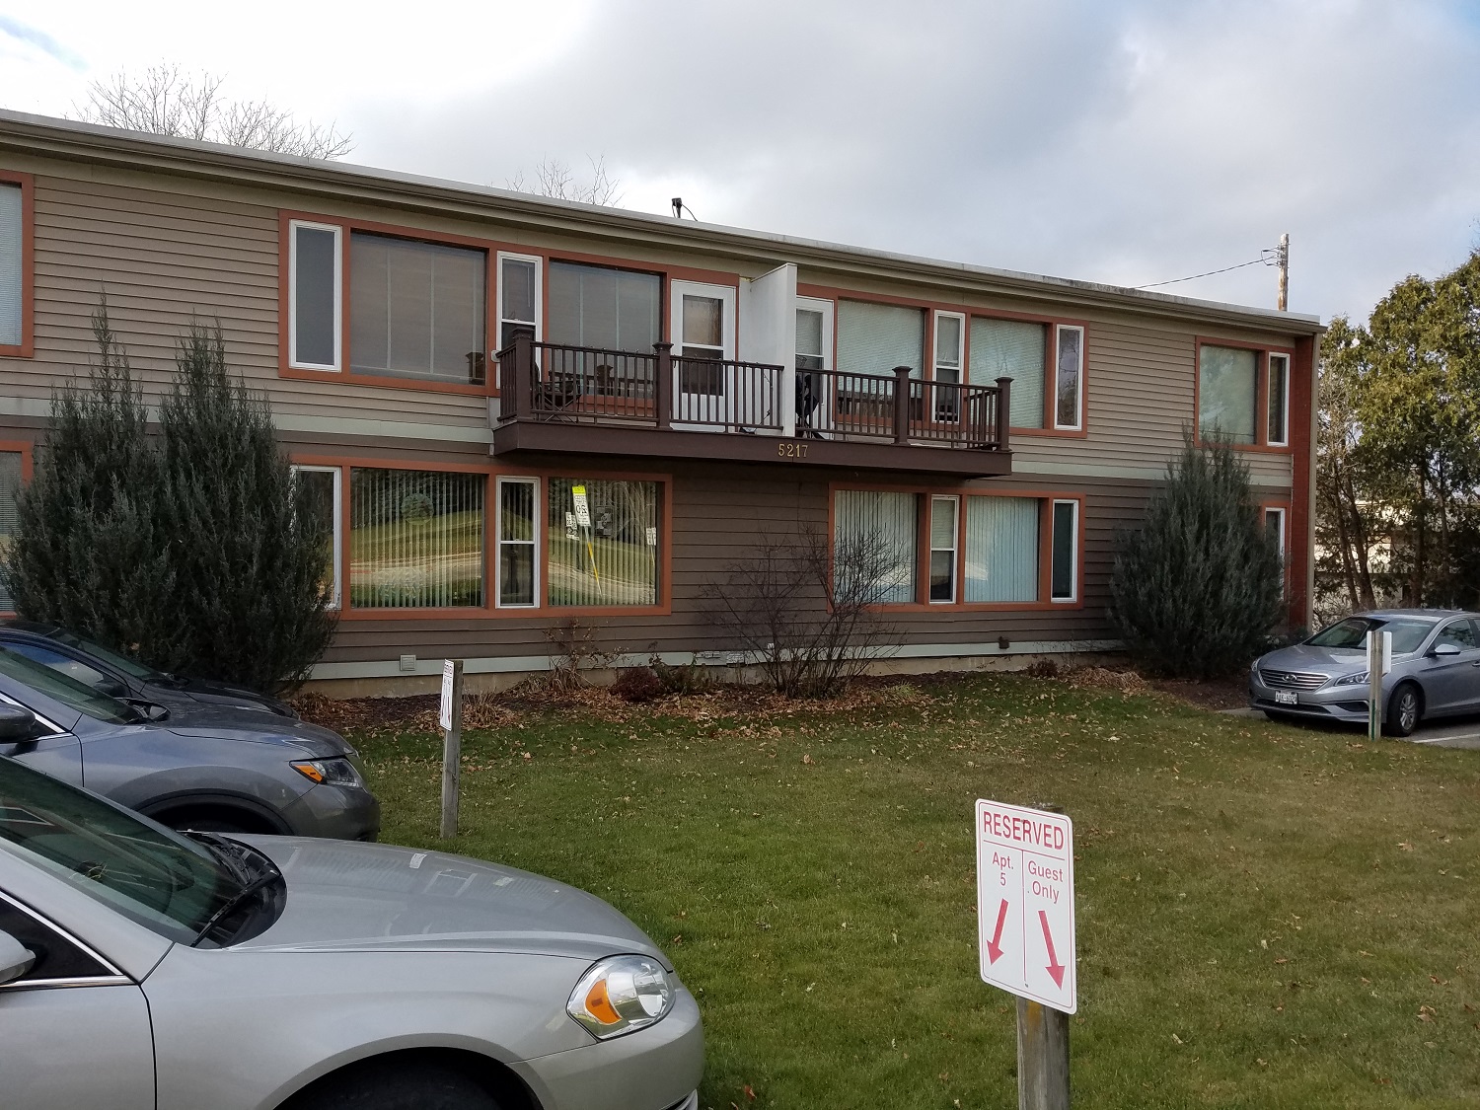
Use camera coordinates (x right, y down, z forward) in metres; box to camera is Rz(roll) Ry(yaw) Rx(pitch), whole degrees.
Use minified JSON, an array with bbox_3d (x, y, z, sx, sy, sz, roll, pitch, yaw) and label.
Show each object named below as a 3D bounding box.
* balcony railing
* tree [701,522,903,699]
[{"bbox_3d":[0.450,-2.039,14.778,7.209,1.063,0.942,1,0,-27],"label":"balcony railing"},{"bbox_3d":[0.809,0.726,14.541,2.300,2.150,1.800,1,1,-26],"label":"tree"}]

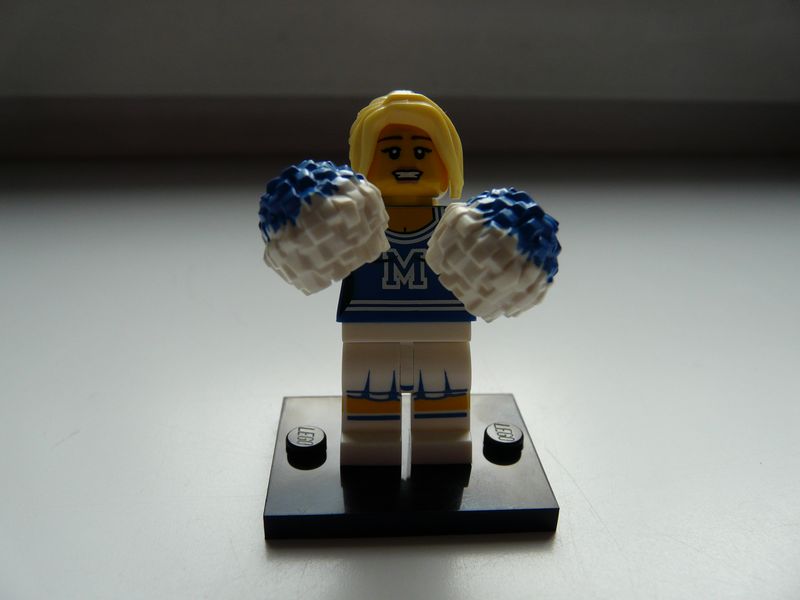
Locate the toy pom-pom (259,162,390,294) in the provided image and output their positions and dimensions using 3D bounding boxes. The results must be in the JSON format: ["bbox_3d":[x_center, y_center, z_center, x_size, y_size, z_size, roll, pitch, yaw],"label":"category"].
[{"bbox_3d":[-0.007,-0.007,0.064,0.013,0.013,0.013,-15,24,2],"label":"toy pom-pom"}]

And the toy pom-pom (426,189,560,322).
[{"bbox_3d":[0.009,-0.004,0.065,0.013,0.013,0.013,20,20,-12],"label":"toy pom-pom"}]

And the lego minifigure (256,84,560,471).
[{"bbox_3d":[0.000,-0.002,0.074,0.030,0.041,0.027,0,23,-4],"label":"lego minifigure"}]

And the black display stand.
[{"bbox_3d":[0.001,0.019,0.080,0.032,0.005,0.024,0,23,-4],"label":"black display stand"}]

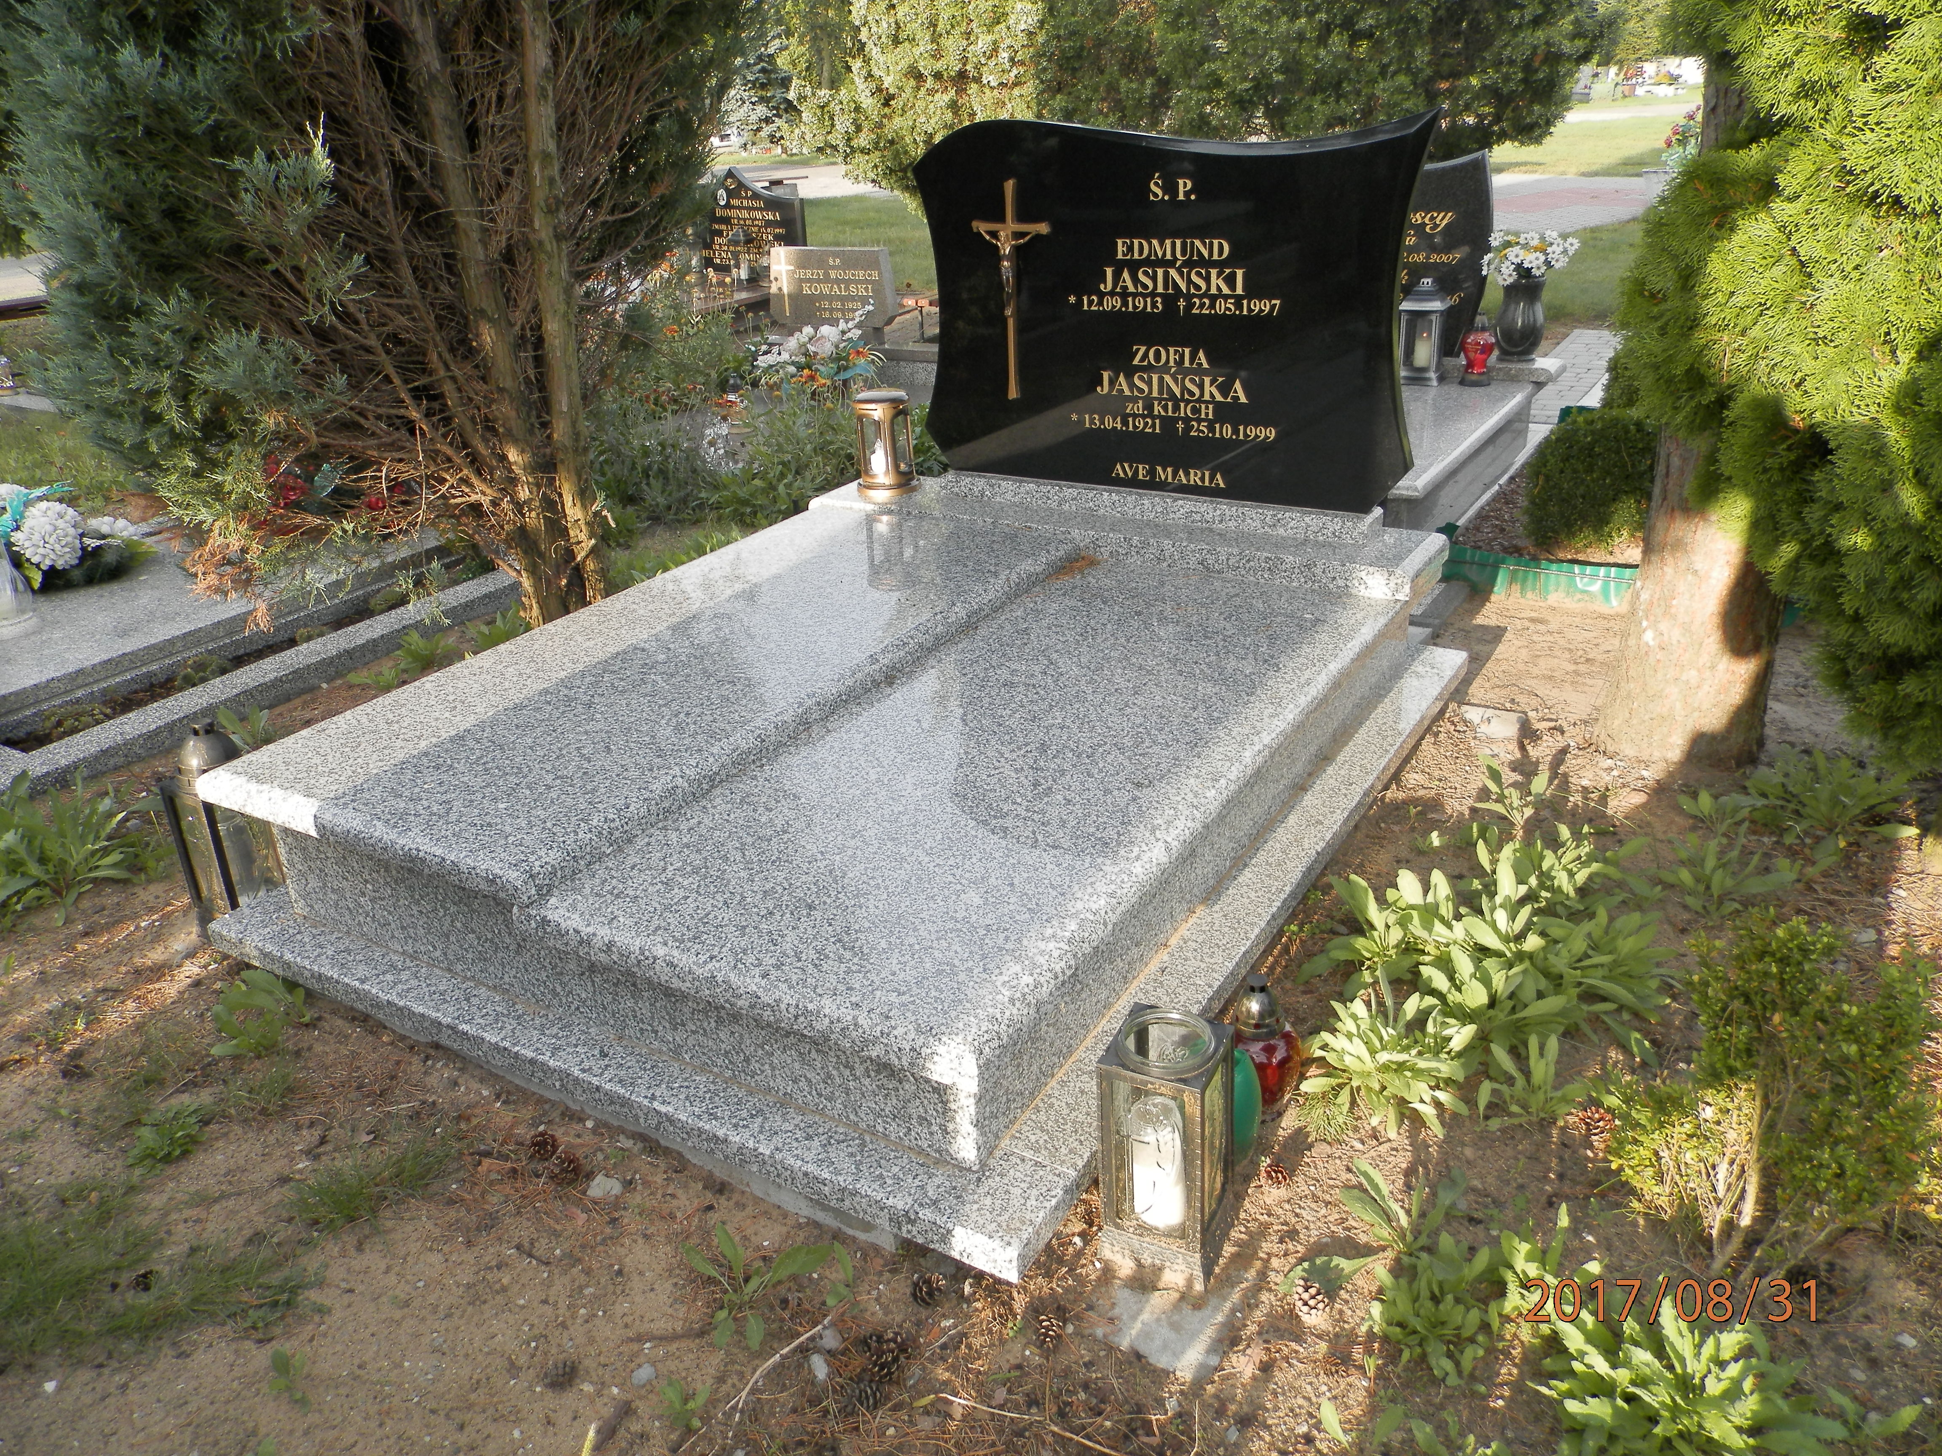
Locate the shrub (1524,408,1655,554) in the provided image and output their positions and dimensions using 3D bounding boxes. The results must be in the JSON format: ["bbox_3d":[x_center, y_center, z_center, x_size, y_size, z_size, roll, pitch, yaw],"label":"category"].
[{"bbox_3d":[1.767,-0.709,3.988,0.360,0.390,0.360,11,28,30],"label":"shrub"}]

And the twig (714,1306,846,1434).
[{"bbox_3d":[-0.218,0.712,1.592,0.040,0.025,0.205,12,28,31],"label":"twig"}]

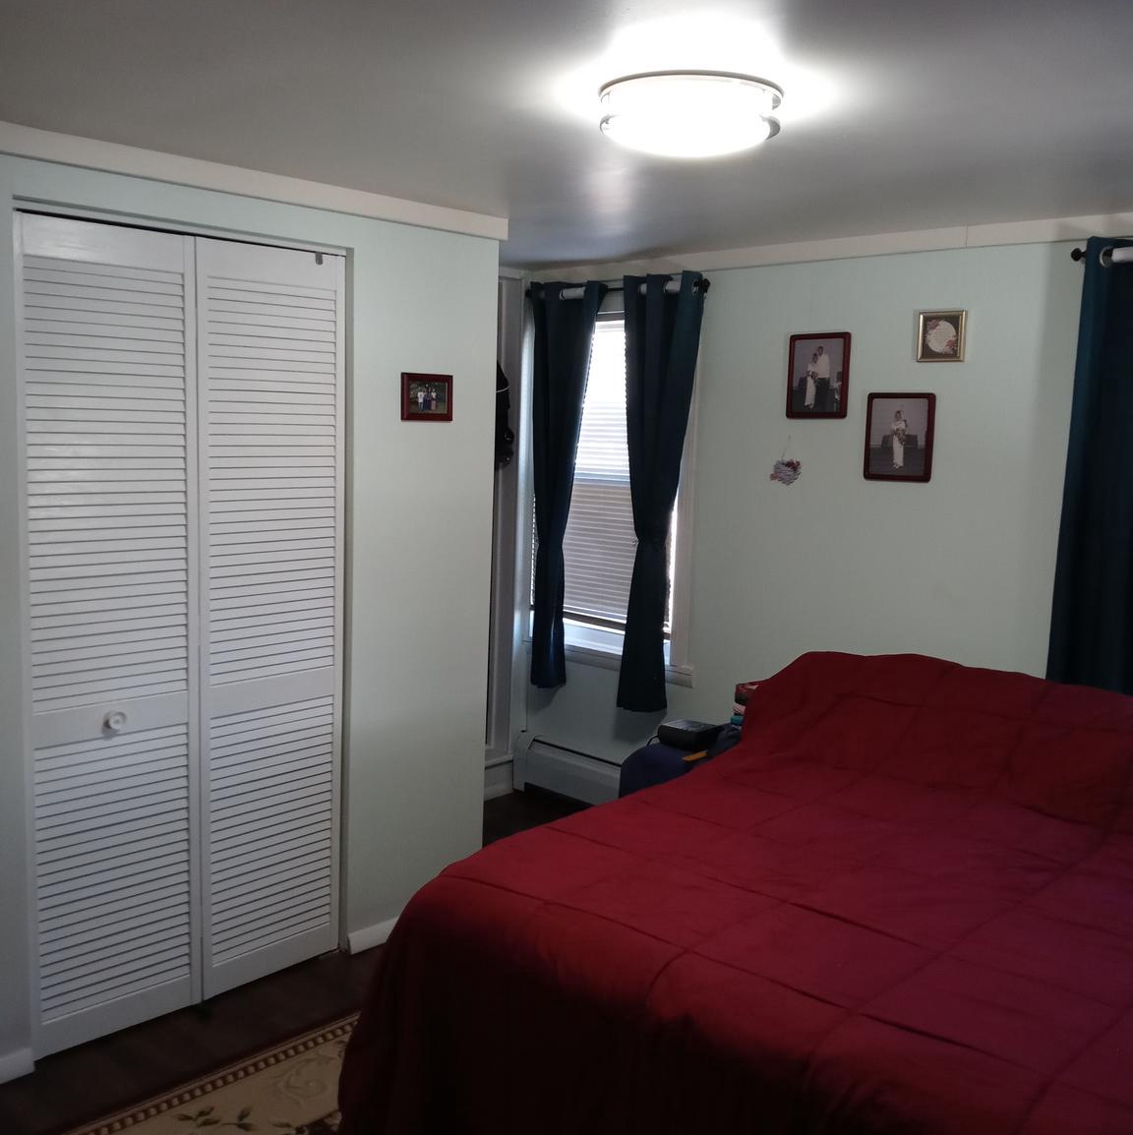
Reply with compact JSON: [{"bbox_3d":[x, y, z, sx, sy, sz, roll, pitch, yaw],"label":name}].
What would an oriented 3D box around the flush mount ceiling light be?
[{"bbox_3d":[0.231,-0.839,2.285,0.343,0.080,0.343,2,7,0],"label":"flush mount ceiling light"}]

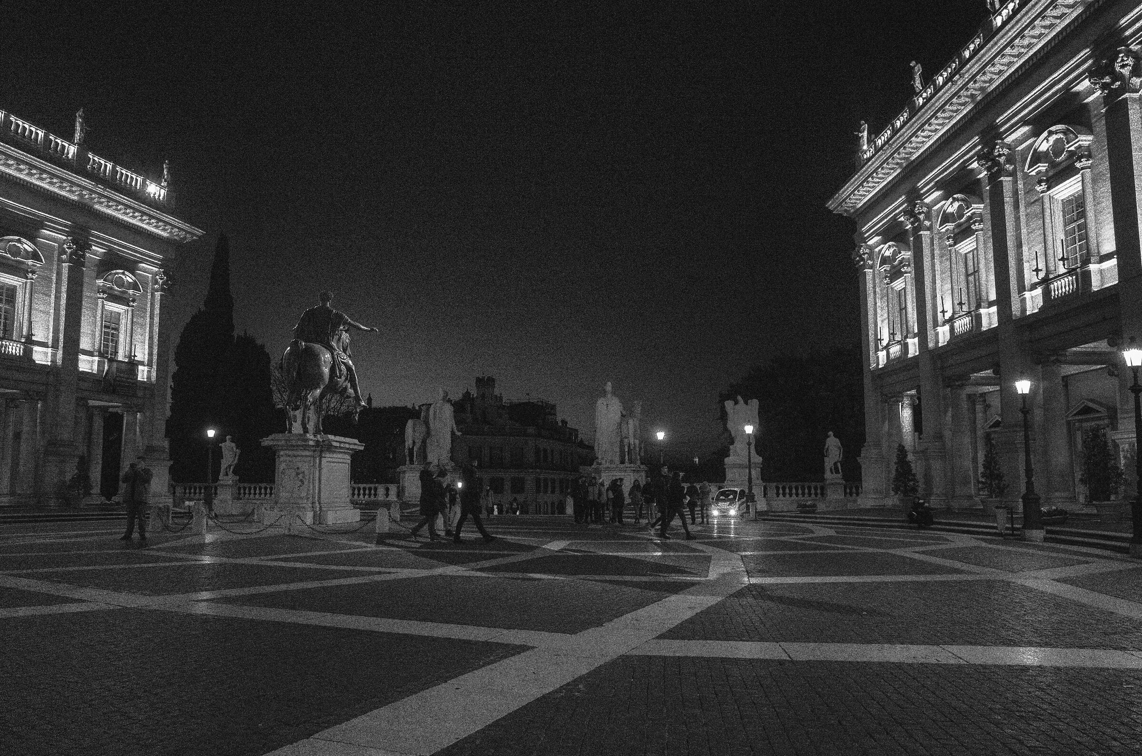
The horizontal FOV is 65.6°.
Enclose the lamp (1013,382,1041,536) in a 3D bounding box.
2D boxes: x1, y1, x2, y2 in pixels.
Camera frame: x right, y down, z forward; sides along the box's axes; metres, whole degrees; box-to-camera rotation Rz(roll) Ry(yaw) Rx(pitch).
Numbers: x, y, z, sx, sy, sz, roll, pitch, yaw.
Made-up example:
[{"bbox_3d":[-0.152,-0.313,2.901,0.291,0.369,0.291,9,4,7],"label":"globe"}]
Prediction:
[{"bbox_3d":[13.177,2.336,25.500,0.620,4.750,0.620,-1,-7,5],"label":"lamp"}]

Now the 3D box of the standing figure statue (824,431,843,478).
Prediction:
[{"bbox_3d":[15.310,4.443,51.659,1.050,2.644,0.850,-1,-7,6],"label":"standing figure statue"}]

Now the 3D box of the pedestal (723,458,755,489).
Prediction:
[{"bbox_3d":[10.177,6.282,52.263,2.400,3.029,2.100,-1,-7,6],"label":"pedestal"}]

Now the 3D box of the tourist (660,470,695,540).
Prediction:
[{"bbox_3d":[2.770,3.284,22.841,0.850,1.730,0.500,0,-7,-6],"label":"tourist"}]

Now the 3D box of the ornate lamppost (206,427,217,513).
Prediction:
[{"bbox_3d":[-19.563,5.050,48.000,0.620,4.700,0.620,-1,-7,5],"label":"ornate lamppost"}]

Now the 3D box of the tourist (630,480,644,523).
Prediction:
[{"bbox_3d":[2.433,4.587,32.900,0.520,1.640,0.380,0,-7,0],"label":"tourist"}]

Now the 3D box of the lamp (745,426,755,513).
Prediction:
[{"bbox_3d":[8.759,4.499,43.412,0.500,4.456,0.500,-1,-7,6],"label":"lamp"}]

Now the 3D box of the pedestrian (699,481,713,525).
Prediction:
[{"bbox_3d":[5.064,4.702,33.435,0.500,1.650,0.400,2,-7,-17],"label":"pedestrian"}]

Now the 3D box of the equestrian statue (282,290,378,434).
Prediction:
[{"bbox_3d":[-6.953,-0.346,25.119,2.250,4.200,3.500,-1,-7,6],"label":"equestrian statue"}]

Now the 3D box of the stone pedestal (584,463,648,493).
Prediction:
[{"bbox_3d":[2.588,6.376,53.032,3.500,2.544,2.400,-1,-7,6],"label":"stone pedestal"}]

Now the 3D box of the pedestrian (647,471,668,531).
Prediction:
[{"bbox_3d":[2.257,3.107,22.314,0.850,1.780,0.500,0,-7,-3],"label":"pedestrian"}]

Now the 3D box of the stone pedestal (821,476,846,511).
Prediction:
[{"bbox_3d":[15.255,6.697,51.385,1.300,1.949,1.300,-1,-7,6],"label":"stone pedestal"}]

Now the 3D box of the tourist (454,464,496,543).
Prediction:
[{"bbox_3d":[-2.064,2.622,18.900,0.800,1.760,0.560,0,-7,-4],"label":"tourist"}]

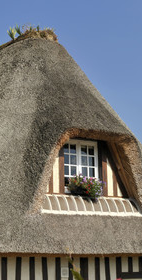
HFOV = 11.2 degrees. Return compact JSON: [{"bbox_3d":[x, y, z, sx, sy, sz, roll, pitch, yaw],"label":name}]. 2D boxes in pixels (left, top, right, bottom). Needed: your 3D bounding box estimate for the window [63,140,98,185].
[{"bbox_3d":[0.197,0.583,16.400,1.000,1.130,0.170,6,-13,-31],"label":"window"}]

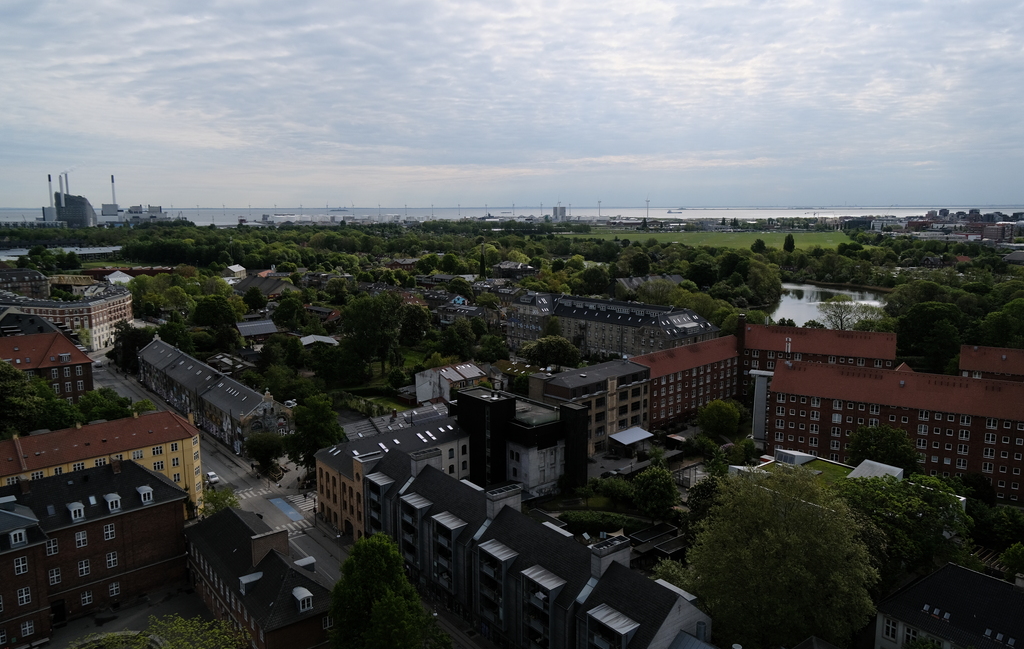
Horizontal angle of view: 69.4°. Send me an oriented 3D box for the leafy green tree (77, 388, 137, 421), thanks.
[{"bbox_3d":[-89.750,20.250,164.700,12.990,12.320,12.990,-5,10,-29],"label":"leafy green tree"}]

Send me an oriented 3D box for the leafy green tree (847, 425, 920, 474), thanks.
[{"bbox_3d":[71.100,25.610,141.910,12.800,12.100,12.800,0,9,0],"label":"leafy green tree"}]

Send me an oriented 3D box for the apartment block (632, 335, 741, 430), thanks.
[{"bbox_3d":[43.420,13.730,192.420,41.500,15.800,12.000,-9,13,-43],"label":"apartment block"}]

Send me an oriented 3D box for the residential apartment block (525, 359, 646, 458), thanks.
[{"bbox_3d":[19.169,20.034,178.625,29.777,18.277,12.937,-9,13,-43],"label":"residential apartment block"}]

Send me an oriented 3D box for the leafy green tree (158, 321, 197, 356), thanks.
[{"bbox_3d":[-123.018,6.451,270.647,13.475,16.391,13.475,0,9,0],"label":"leafy green tree"}]

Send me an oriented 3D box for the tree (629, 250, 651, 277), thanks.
[{"bbox_3d":[87.100,-38.830,504.770,14.380,20.560,14.380,1,9,10],"label":"tree"}]

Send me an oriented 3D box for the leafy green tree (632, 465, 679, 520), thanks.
[{"bbox_3d":[26.102,30.905,133.713,8.056,11.130,8.056,0,9,0],"label":"leafy green tree"}]

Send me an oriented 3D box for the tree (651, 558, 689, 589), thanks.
[{"bbox_3d":[22.777,37.137,106.396,5.460,7.572,5.460,0,9,0],"label":"tree"}]

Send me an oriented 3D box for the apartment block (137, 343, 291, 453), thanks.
[{"bbox_3d":[-80.170,15.890,192.780,11.300,12.000,90.000,-7,12,-38],"label":"apartment block"}]

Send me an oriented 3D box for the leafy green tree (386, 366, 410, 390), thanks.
[{"bbox_3d":[-32.860,15.320,212.630,6.630,6.630,6.630,-2,9,-9],"label":"leafy green tree"}]

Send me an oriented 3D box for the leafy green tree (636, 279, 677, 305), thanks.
[{"bbox_3d":[68.765,-9.940,350.320,18.359,22.348,18.359,0,9,0],"label":"leafy green tree"}]

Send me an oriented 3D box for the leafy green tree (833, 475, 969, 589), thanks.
[{"bbox_3d":[54.000,29.610,104.370,17.500,16.200,17.500,0,9,0],"label":"leafy green tree"}]

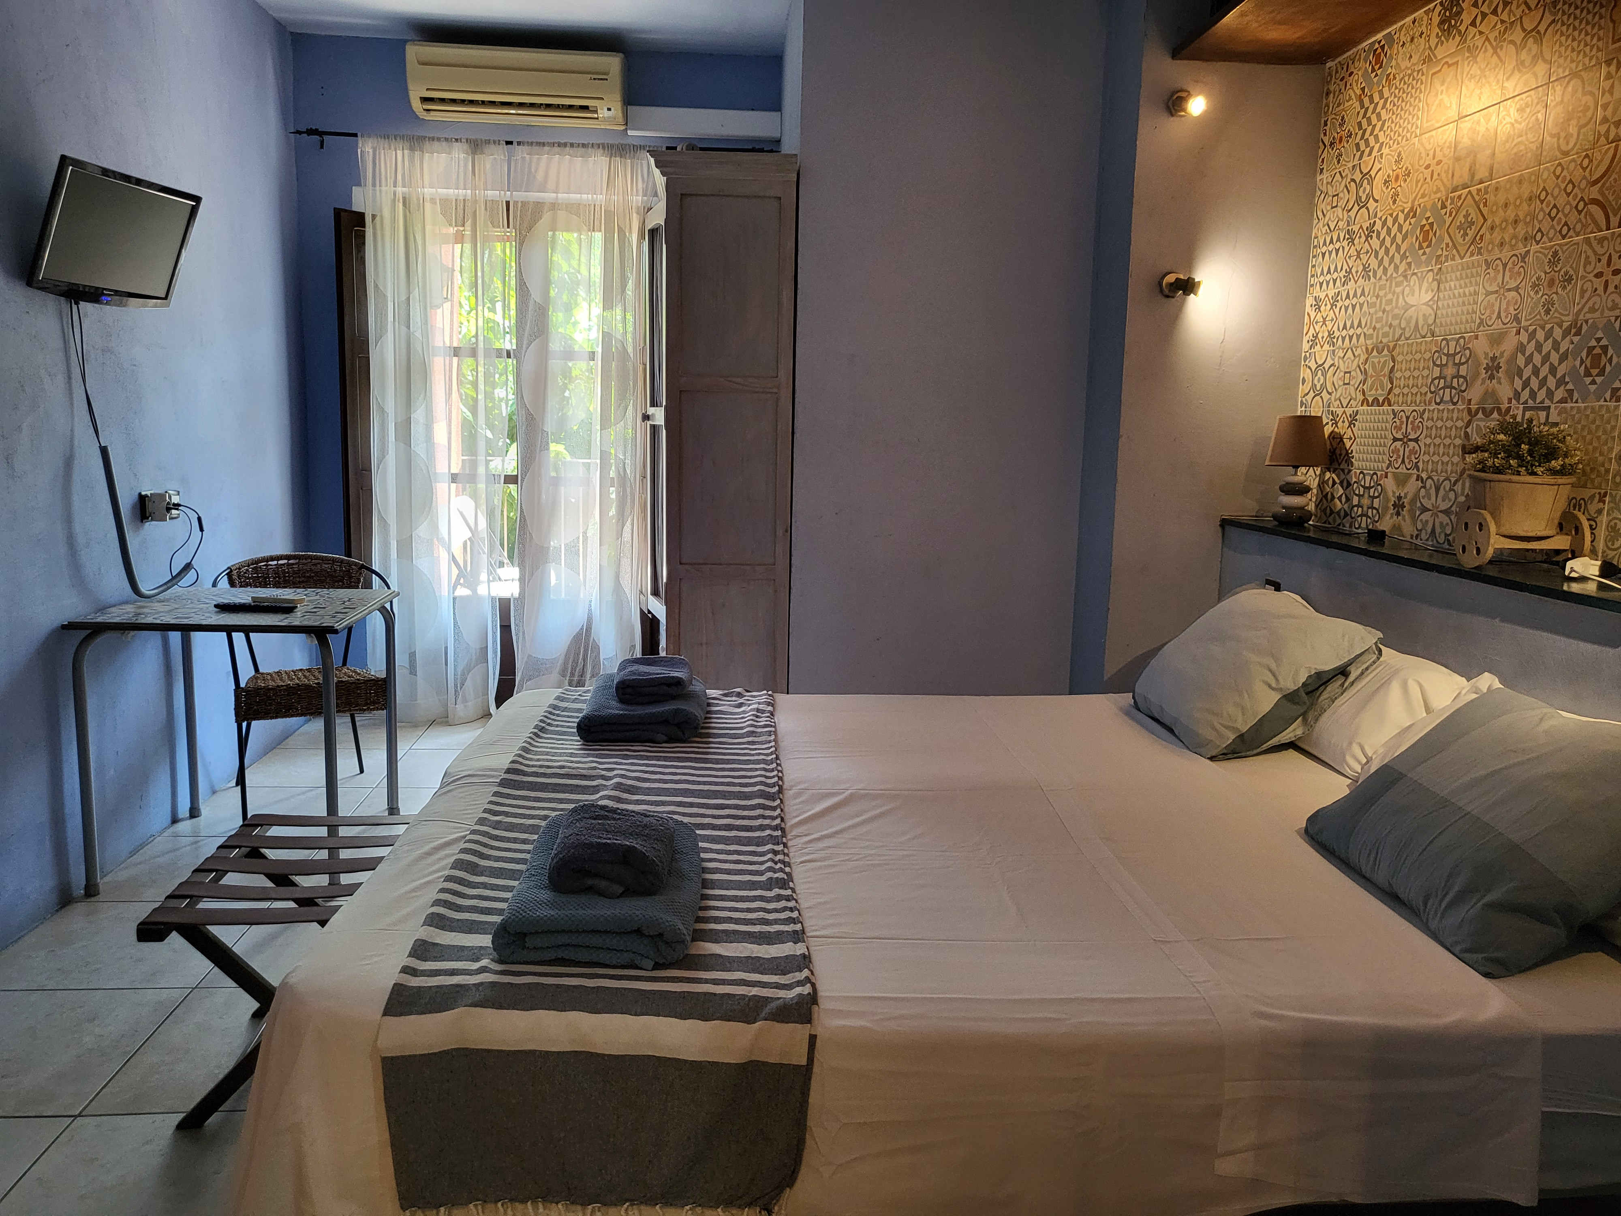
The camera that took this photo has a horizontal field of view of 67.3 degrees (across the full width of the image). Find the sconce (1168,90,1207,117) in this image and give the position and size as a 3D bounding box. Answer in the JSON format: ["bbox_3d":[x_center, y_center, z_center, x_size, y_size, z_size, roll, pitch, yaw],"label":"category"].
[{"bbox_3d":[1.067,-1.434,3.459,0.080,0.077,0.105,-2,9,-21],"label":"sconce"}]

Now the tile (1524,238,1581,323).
[{"bbox_3d":[1.417,-0.616,2.317,0.012,0.150,0.150,1,9,-4],"label":"tile"}]

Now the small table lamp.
[{"bbox_3d":[1.322,-0.372,3.307,0.164,0.299,0.164,1,9,-4],"label":"small table lamp"}]

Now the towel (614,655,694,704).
[{"bbox_3d":[-0.368,0.167,2.894,0.165,0.068,0.240,1,9,-5],"label":"towel"}]

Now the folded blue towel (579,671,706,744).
[{"bbox_3d":[-0.415,0.243,3.031,0.285,0.072,0.400,1,9,-4],"label":"folded blue towel"}]

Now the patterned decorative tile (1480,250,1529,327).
[{"bbox_3d":[1.478,-0.675,2.596,0.010,0.159,0.157,1,9,-4],"label":"patterned decorative tile"}]

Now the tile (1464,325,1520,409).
[{"bbox_3d":[1.565,-0.547,2.784,0.010,0.167,0.166,1,9,-5],"label":"tile"}]

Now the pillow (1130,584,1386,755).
[{"bbox_3d":[1.015,0.153,2.905,0.160,0.400,0.530,46,1,-12],"label":"pillow"}]

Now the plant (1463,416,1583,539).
[{"bbox_3d":[1.378,-0.252,2.341,0.195,0.226,0.205,1,9,-4],"label":"plant"}]

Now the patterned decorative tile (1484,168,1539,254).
[{"bbox_3d":[1.412,-0.790,2.441,0.012,0.150,0.150,1,9,-4],"label":"patterned decorative tile"}]

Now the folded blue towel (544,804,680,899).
[{"bbox_3d":[-0.297,0.364,1.861,0.165,0.072,0.215,1,9,-1],"label":"folded blue towel"}]

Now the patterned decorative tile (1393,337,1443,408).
[{"bbox_3d":[1.386,-0.537,2.784,0.012,0.150,0.150,1,9,-4],"label":"patterned decorative tile"}]

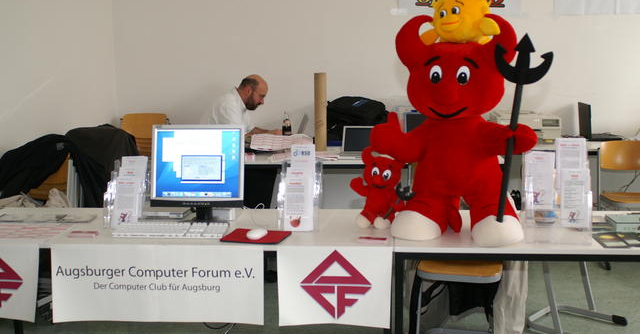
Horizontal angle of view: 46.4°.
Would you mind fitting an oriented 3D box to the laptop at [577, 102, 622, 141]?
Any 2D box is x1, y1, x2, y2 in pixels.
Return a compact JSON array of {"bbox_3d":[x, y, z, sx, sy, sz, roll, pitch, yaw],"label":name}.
[{"bbox_3d":[2.482,-0.389,6.627,0.290,0.300,0.340,0,7,2],"label":"laptop"}]

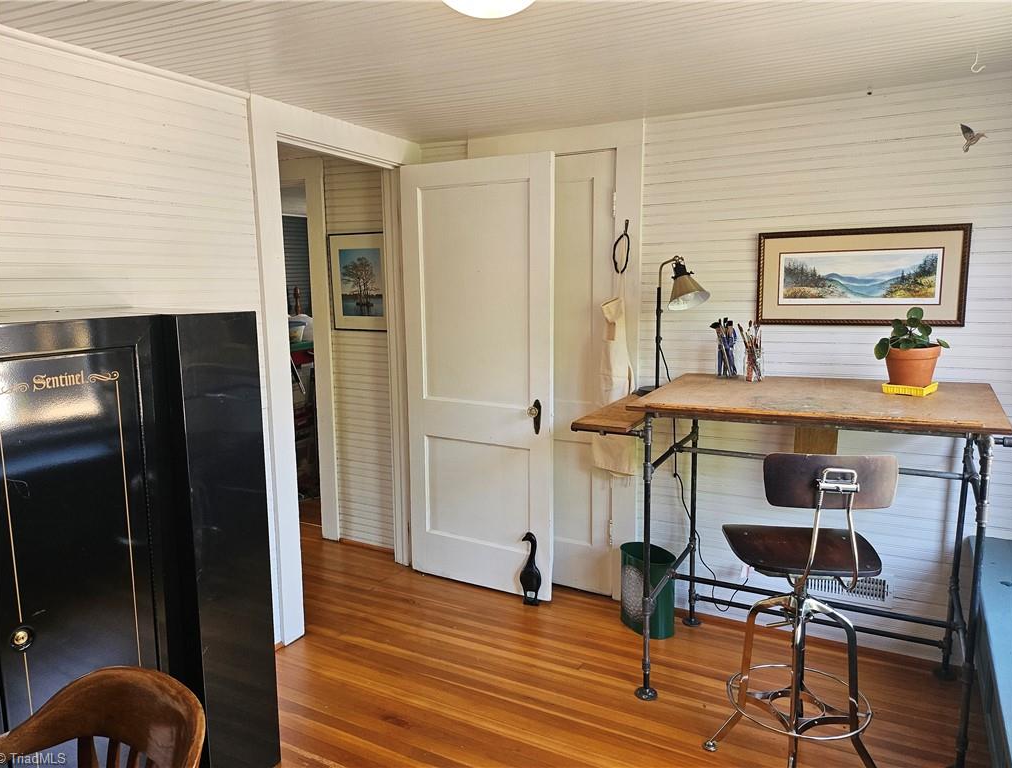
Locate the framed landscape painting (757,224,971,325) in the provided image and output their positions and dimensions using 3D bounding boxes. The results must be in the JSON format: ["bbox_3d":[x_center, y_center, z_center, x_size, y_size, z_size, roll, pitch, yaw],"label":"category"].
[{"bbox_3d":[1.312,-0.396,2.656,0.704,0.357,0.026,4,10,28],"label":"framed landscape painting"}]

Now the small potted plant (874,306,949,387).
[{"bbox_3d":[1.378,-0.121,2.414,0.225,0.277,0.210,4,10,28],"label":"small potted plant"}]

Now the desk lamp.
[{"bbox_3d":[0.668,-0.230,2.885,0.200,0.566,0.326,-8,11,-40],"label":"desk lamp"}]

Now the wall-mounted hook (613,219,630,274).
[{"bbox_3d":[0.492,-0.588,3.038,0.080,0.235,0.050,4,10,28],"label":"wall-mounted hook"}]

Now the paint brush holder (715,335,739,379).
[{"bbox_3d":[0.885,-0.111,2.849,0.092,0.168,0.092,4,10,28],"label":"paint brush holder"}]

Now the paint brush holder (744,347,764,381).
[{"bbox_3d":[0.961,-0.077,2.744,0.077,0.133,0.077,4,10,28],"label":"paint brush holder"}]

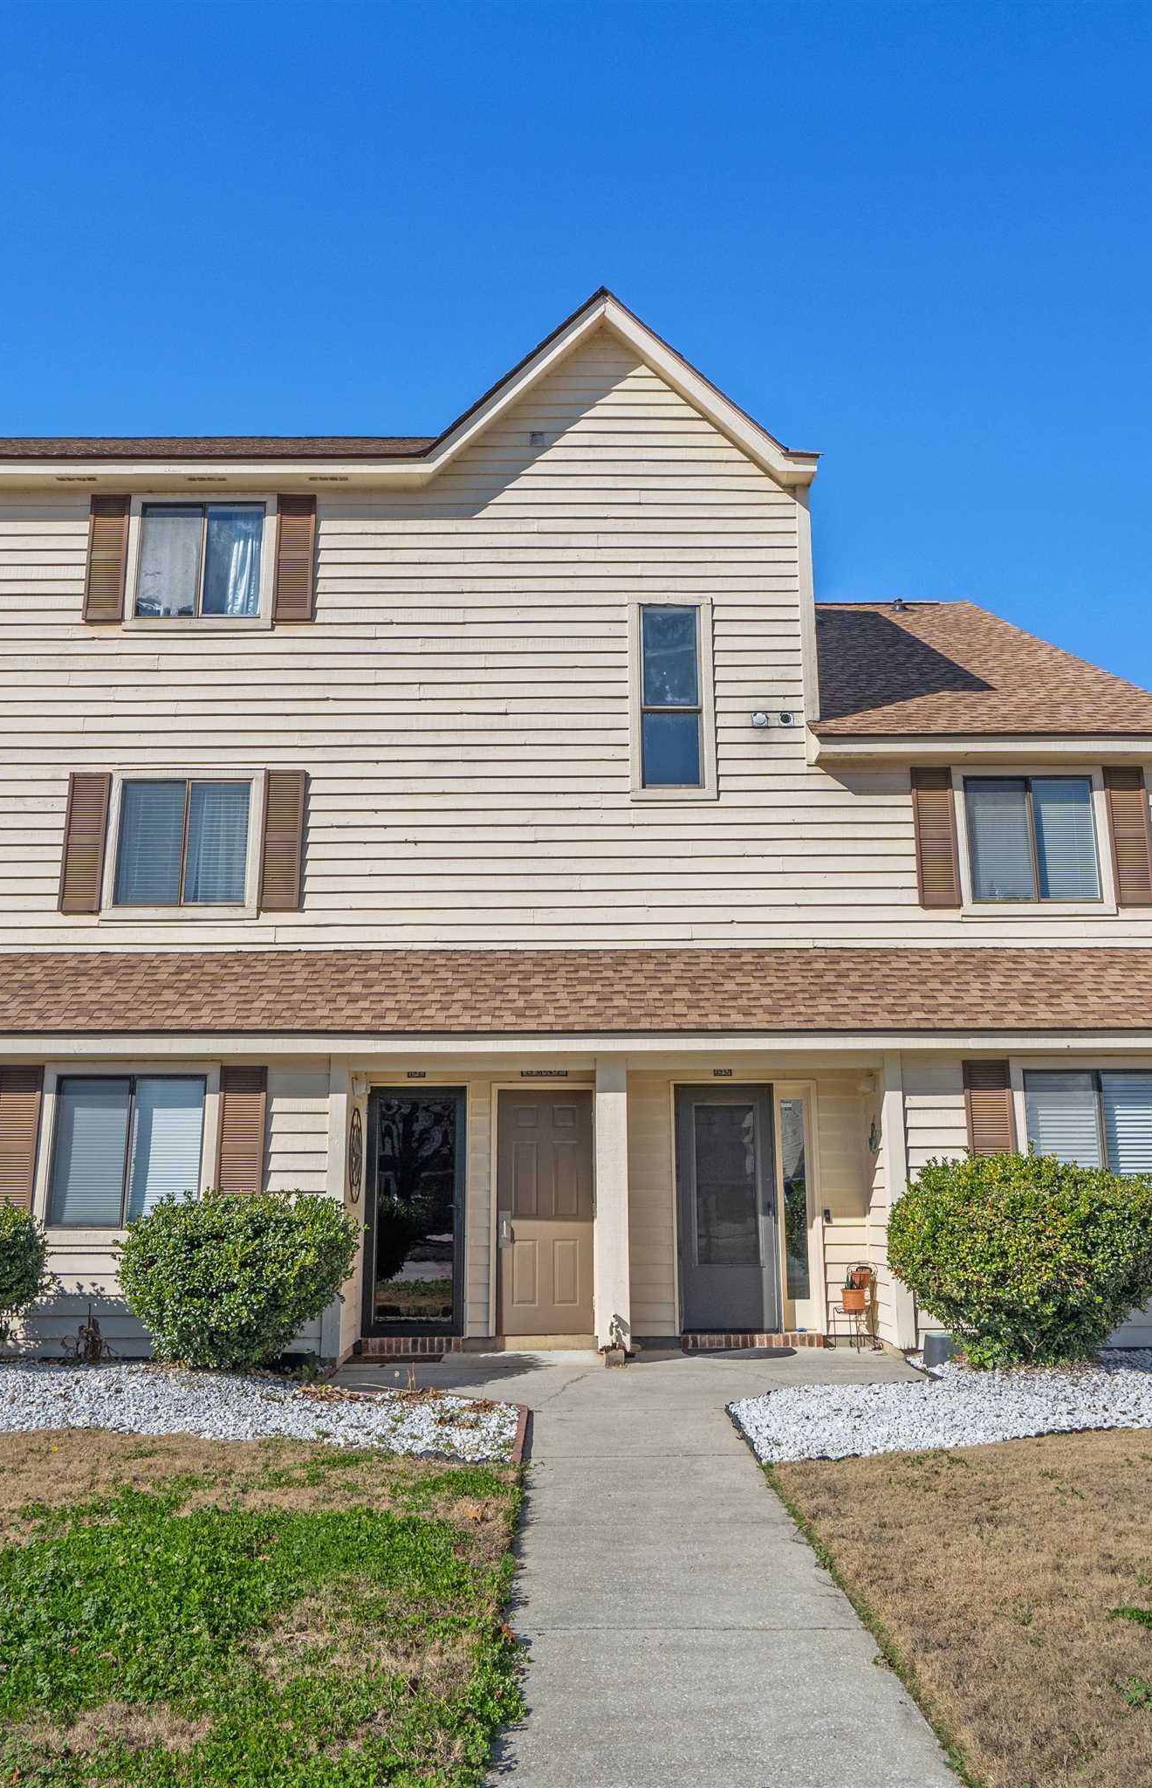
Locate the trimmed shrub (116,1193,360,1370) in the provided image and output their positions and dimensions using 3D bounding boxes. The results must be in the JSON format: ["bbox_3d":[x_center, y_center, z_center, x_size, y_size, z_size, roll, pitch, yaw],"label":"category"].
[{"bbox_3d":[-2.364,2.699,8.806,1.640,1.160,1.480,0,-13,-1],"label":"trimmed shrub"}]

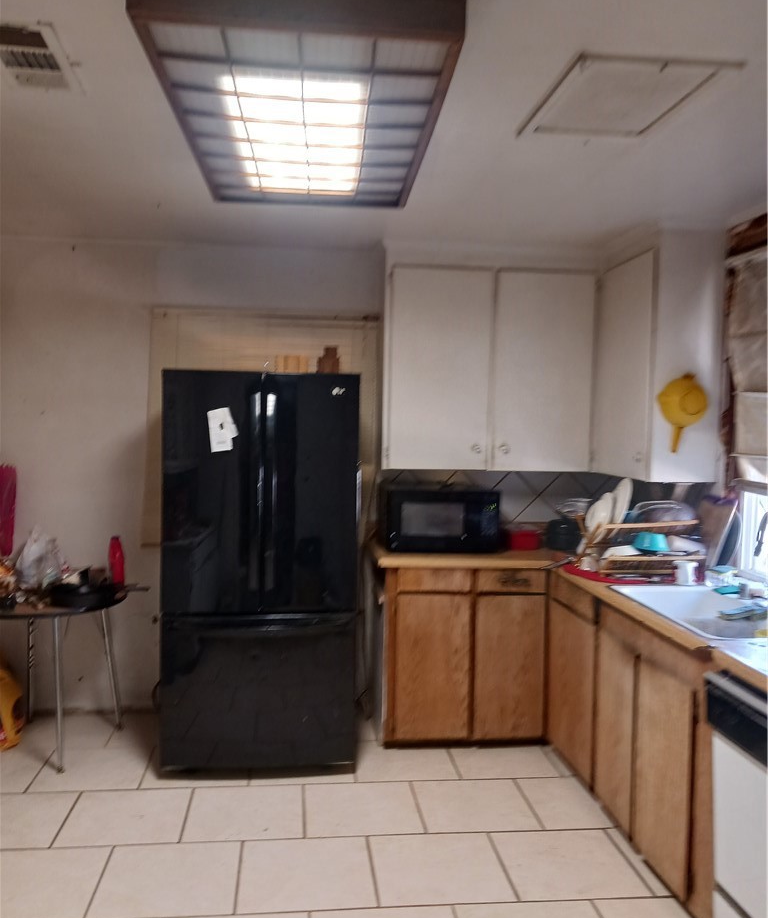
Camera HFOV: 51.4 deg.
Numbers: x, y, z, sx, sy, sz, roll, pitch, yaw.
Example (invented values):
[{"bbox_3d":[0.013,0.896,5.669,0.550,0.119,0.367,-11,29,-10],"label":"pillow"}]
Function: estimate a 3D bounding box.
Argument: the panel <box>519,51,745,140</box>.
[{"bbox_3d":[0.669,-1.025,2.282,0.410,0.022,0.560,1,2,-6],"label":"panel"}]

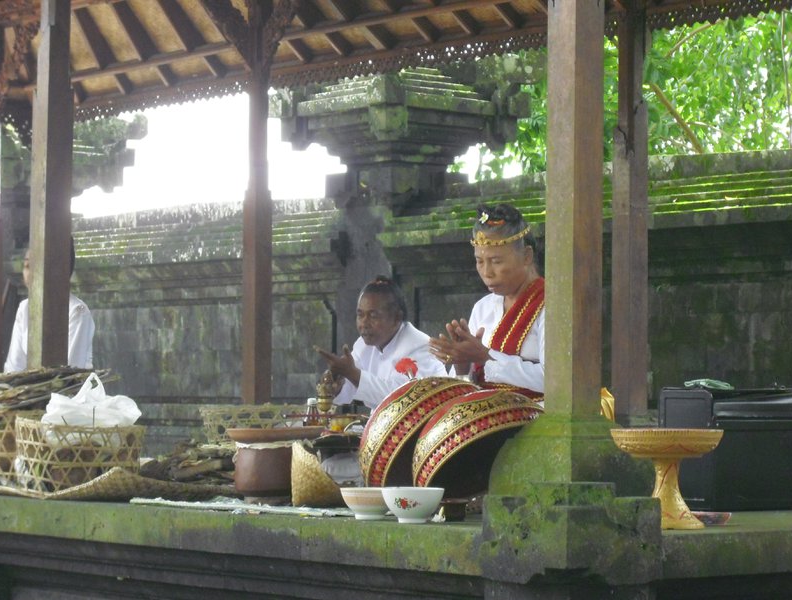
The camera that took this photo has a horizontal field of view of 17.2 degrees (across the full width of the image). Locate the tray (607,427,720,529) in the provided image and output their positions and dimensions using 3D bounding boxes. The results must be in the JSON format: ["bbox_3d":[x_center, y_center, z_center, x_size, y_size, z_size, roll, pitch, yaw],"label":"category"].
[{"bbox_3d":[0.668,0.441,6.450,0.277,0.255,0.277,0,-2,0],"label":"tray"}]

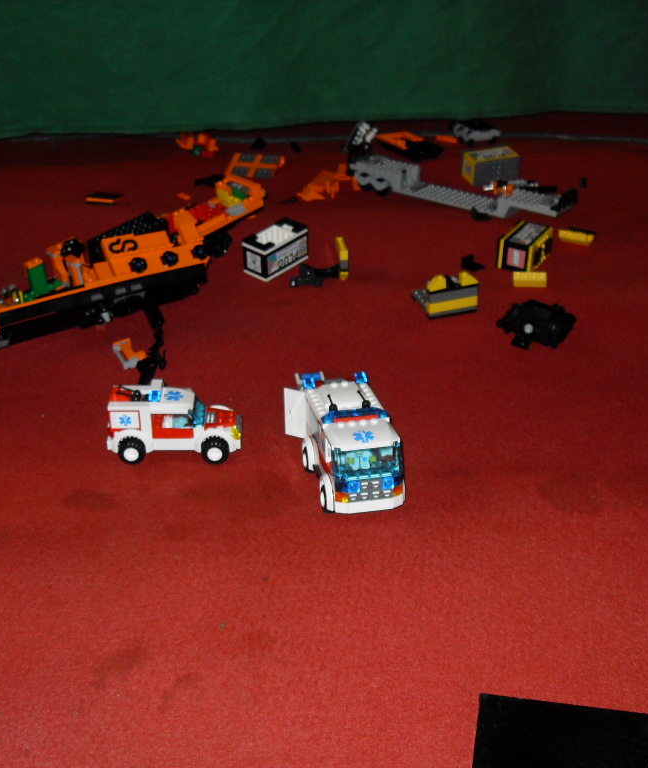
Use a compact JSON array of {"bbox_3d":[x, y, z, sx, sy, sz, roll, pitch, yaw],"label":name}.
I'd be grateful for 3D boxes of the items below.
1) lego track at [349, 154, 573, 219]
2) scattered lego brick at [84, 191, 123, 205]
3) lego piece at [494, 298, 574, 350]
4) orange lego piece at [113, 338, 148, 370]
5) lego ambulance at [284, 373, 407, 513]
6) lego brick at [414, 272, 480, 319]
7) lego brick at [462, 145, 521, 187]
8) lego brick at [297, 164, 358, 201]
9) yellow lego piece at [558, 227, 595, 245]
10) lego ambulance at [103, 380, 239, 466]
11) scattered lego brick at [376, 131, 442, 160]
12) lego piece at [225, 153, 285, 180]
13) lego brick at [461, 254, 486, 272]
[{"bbox_3d":[0.157,-0.225,1.297,0.268,0.032,0.050,19,33,29],"label":"lego track"},{"bbox_3d":[-0.269,-0.224,1.328,0.035,0.007,0.019,6,32,10],"label":"scattered lego brick"},{"bbox_3d":[0.197,-0.056,1.022,0.060,0.018,0.050,19,36,28],"label":"lego piece"},{"bbox_3d":[-0.173,-0.026,0.980,0.026,0.010,0.034,-12,33,-20],"label":"orange lego piece"},{"bbox_3d":[0.017,0.041,0.818,0.063,0.062,0.109,-8,32,-13],"label":"lego ambulance"},{"bbox_3d":[0.119,-0.095,1.076,0.049,0.039,0.046,-10,32,-15],"label":"lego brick"},{"bbox_3d":[0.211,-0.274,1.377,0.062,0.032,0.035,-10,33,-16],"label":"lego brick"},{"bbox_3d":[0.004,-0.244,1.329,0.062,0.022,0.054,-11,33,-17],"label":"lego brick"},{"bbox_3d":[0.281,-0.164,1.215,0.032,0.010,0.016,15,34,24],"label":"yellow lego piece"},{"bbox_3d":[-0.114,0.029,0.843,0.101,0.056,0.040,0,31,0],"label":"lego ambulance"},{"bbox_3d":[0.114,-0.319,1.459,0.042,0.014,0.080,-27,40,-36],"label":"scattered lego brick"},{"bbox_3d":[-0.089,-0.281,1.409,0.061,0.008,0.064,4,38,8],"label":"lego piece"},{"bbox_3d":[0.156,-0.126,1.143,0.024,0.012,0.018,0,31,0],"label":"lego brick"}]

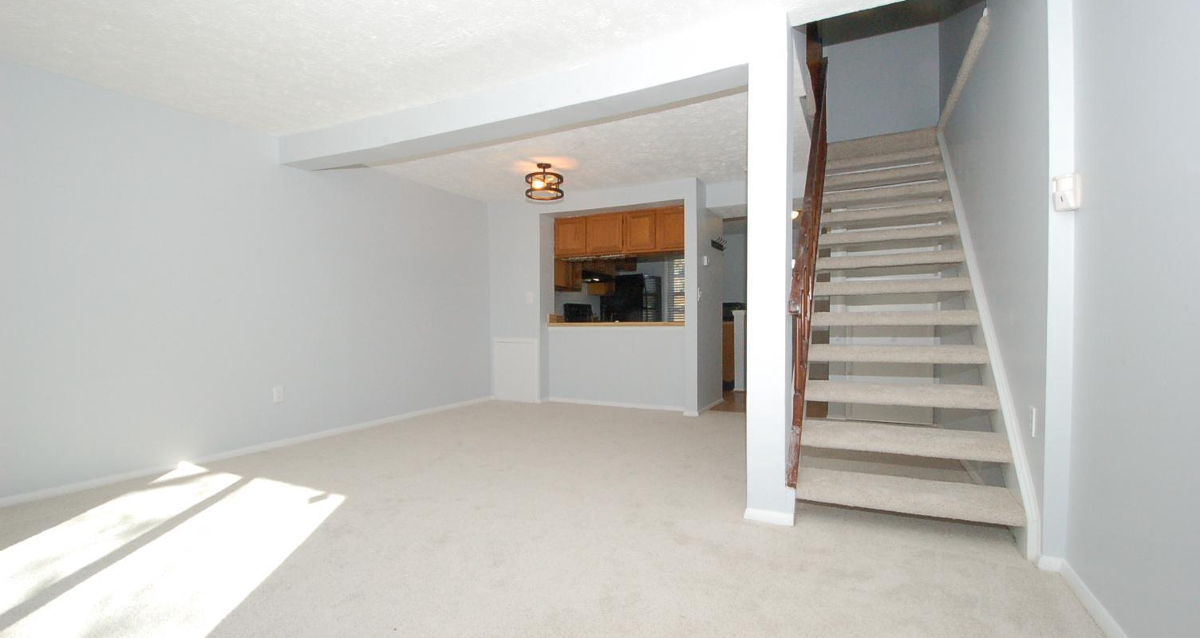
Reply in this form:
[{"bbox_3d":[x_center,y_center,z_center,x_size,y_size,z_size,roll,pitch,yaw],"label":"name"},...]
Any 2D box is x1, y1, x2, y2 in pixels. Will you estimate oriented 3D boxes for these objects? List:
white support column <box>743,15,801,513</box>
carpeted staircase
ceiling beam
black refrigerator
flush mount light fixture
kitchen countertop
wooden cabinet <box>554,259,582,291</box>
[{"bbox_3d":[0.862,-0.233,2.503,0.201,2.432,0.241,0,1,27],"label":"white support column"},{"bbox_3d":[1.969,-0.371,3.369,0.880,2.620,2.700,0,0,27],"label":"carpeted staircase"},{"bbox_3d":[-0.867,-1.336,3.326,3.630,0.220,0.180,0,0,26],"label":"ceiling beam"},{"bbox_3d":[0.556,0.103,8.808,0.780,1.700,0.790,0,0,27],"label":"black refrigerator"},{"bbox_3d":[-0.523,-1.306,4.732,0.356,0.300,0.356,0,0,0],"label":"flush mount light fixture"},{"bbox_3d":[0.259,0.061,5.798,1.680,0.055,0.550,0,0,27],"label":"kitchen countertop"},{"bbox_3d":[-0.603,-0.780,7.064,0.330,0.760,0.760,0,0,27],"label":"wooden cabinet"}]

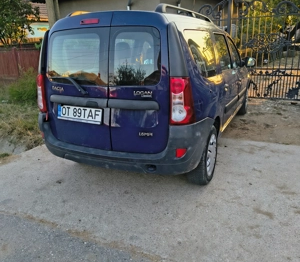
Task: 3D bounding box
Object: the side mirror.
[{"bbox_3d":[1.590,-1.090,4.220,0.220,0.160,0.110,6,20,25],"label":"side mirror"}]

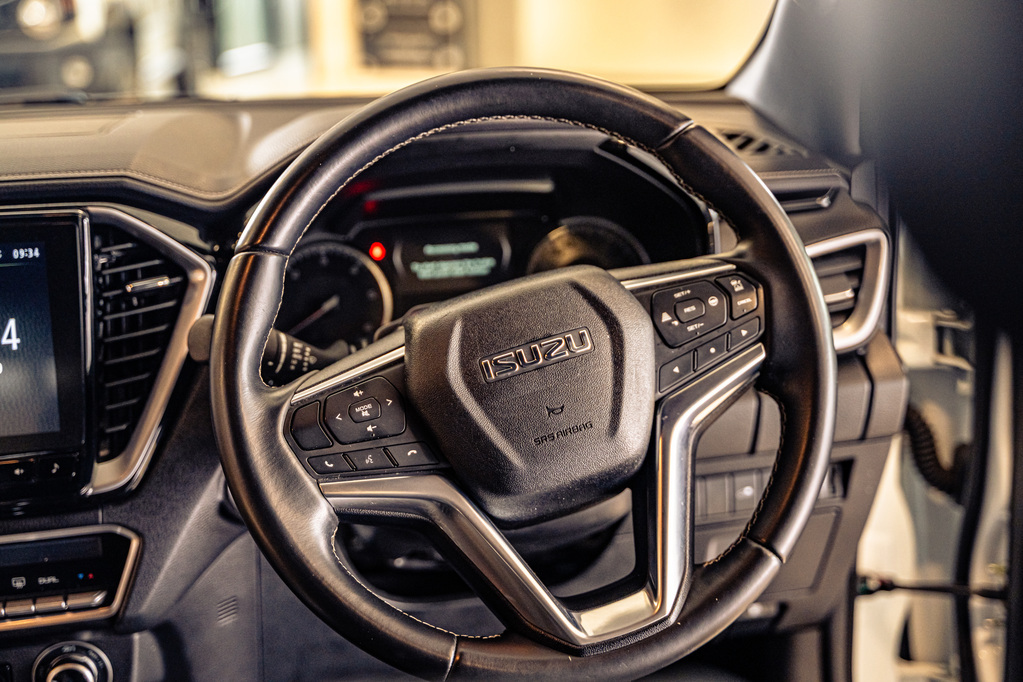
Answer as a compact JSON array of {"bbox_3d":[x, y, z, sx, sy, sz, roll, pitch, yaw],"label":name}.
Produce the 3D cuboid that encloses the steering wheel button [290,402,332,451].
[{"bbox_3d":[-0.117,0.050,0.837,0.020,0.027,0.009,-16,-7,-17],"label":"steering wheel button"}]

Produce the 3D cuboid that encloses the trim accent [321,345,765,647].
[{"bbox_3d":[0.042,0.107,0.860,0.286,0.139,0.036,-17,-7,-12],"label":"trim accent"}]

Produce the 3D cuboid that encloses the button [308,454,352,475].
[{"bbox_3d":[-0.104,0.072,0.835,0.025,0.011,0.008,-7,-10,-16],"label":"button"}]

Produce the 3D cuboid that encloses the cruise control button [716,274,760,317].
[{"bbox_3d":[0.141,-0.028,0.894,0.022,0.027,0.009,-18,-7,-7],"label":"cruise control button"}]

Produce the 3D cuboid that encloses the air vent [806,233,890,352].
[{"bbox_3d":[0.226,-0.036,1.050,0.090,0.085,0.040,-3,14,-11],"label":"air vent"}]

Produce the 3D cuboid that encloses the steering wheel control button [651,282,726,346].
[{"bbox_3d":[0.110,-0.019,0.890,0.048,0.037,0.010,-18,-7,-7],"label":"steering wheel control button"}]

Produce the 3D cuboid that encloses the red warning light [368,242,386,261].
[{"bbox_3d":[-0.098,-0.065,1.050,0.011,0.011,0.004,-3,2,-11],"label":"red warning light"}]

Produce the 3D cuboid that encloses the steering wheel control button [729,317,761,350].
[{"bbox_3d":[0.143,-0.004,0.890,0.027,0.009,0.008,-27,-6,-8],"label":"steering wheel control button"}]

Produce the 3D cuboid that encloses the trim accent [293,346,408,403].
[{"bbox_3d":[-0.096,0.020,0.849,0.076,0.005,0.009,-25,-5,-18],"label":"trim accent"}]

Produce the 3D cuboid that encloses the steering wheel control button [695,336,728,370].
[{"bbox_3d":[0.123,0.007,0.887,0.028,0.011,0.008,-27,-6,-8],"label":"steering wheel control button"}]

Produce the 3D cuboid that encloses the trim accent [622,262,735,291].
[{"bbox_3d":[0.103,-0.039,0.893,0.073,0.005,0.009,-9,-8,-6],"label":"trim accent"}]

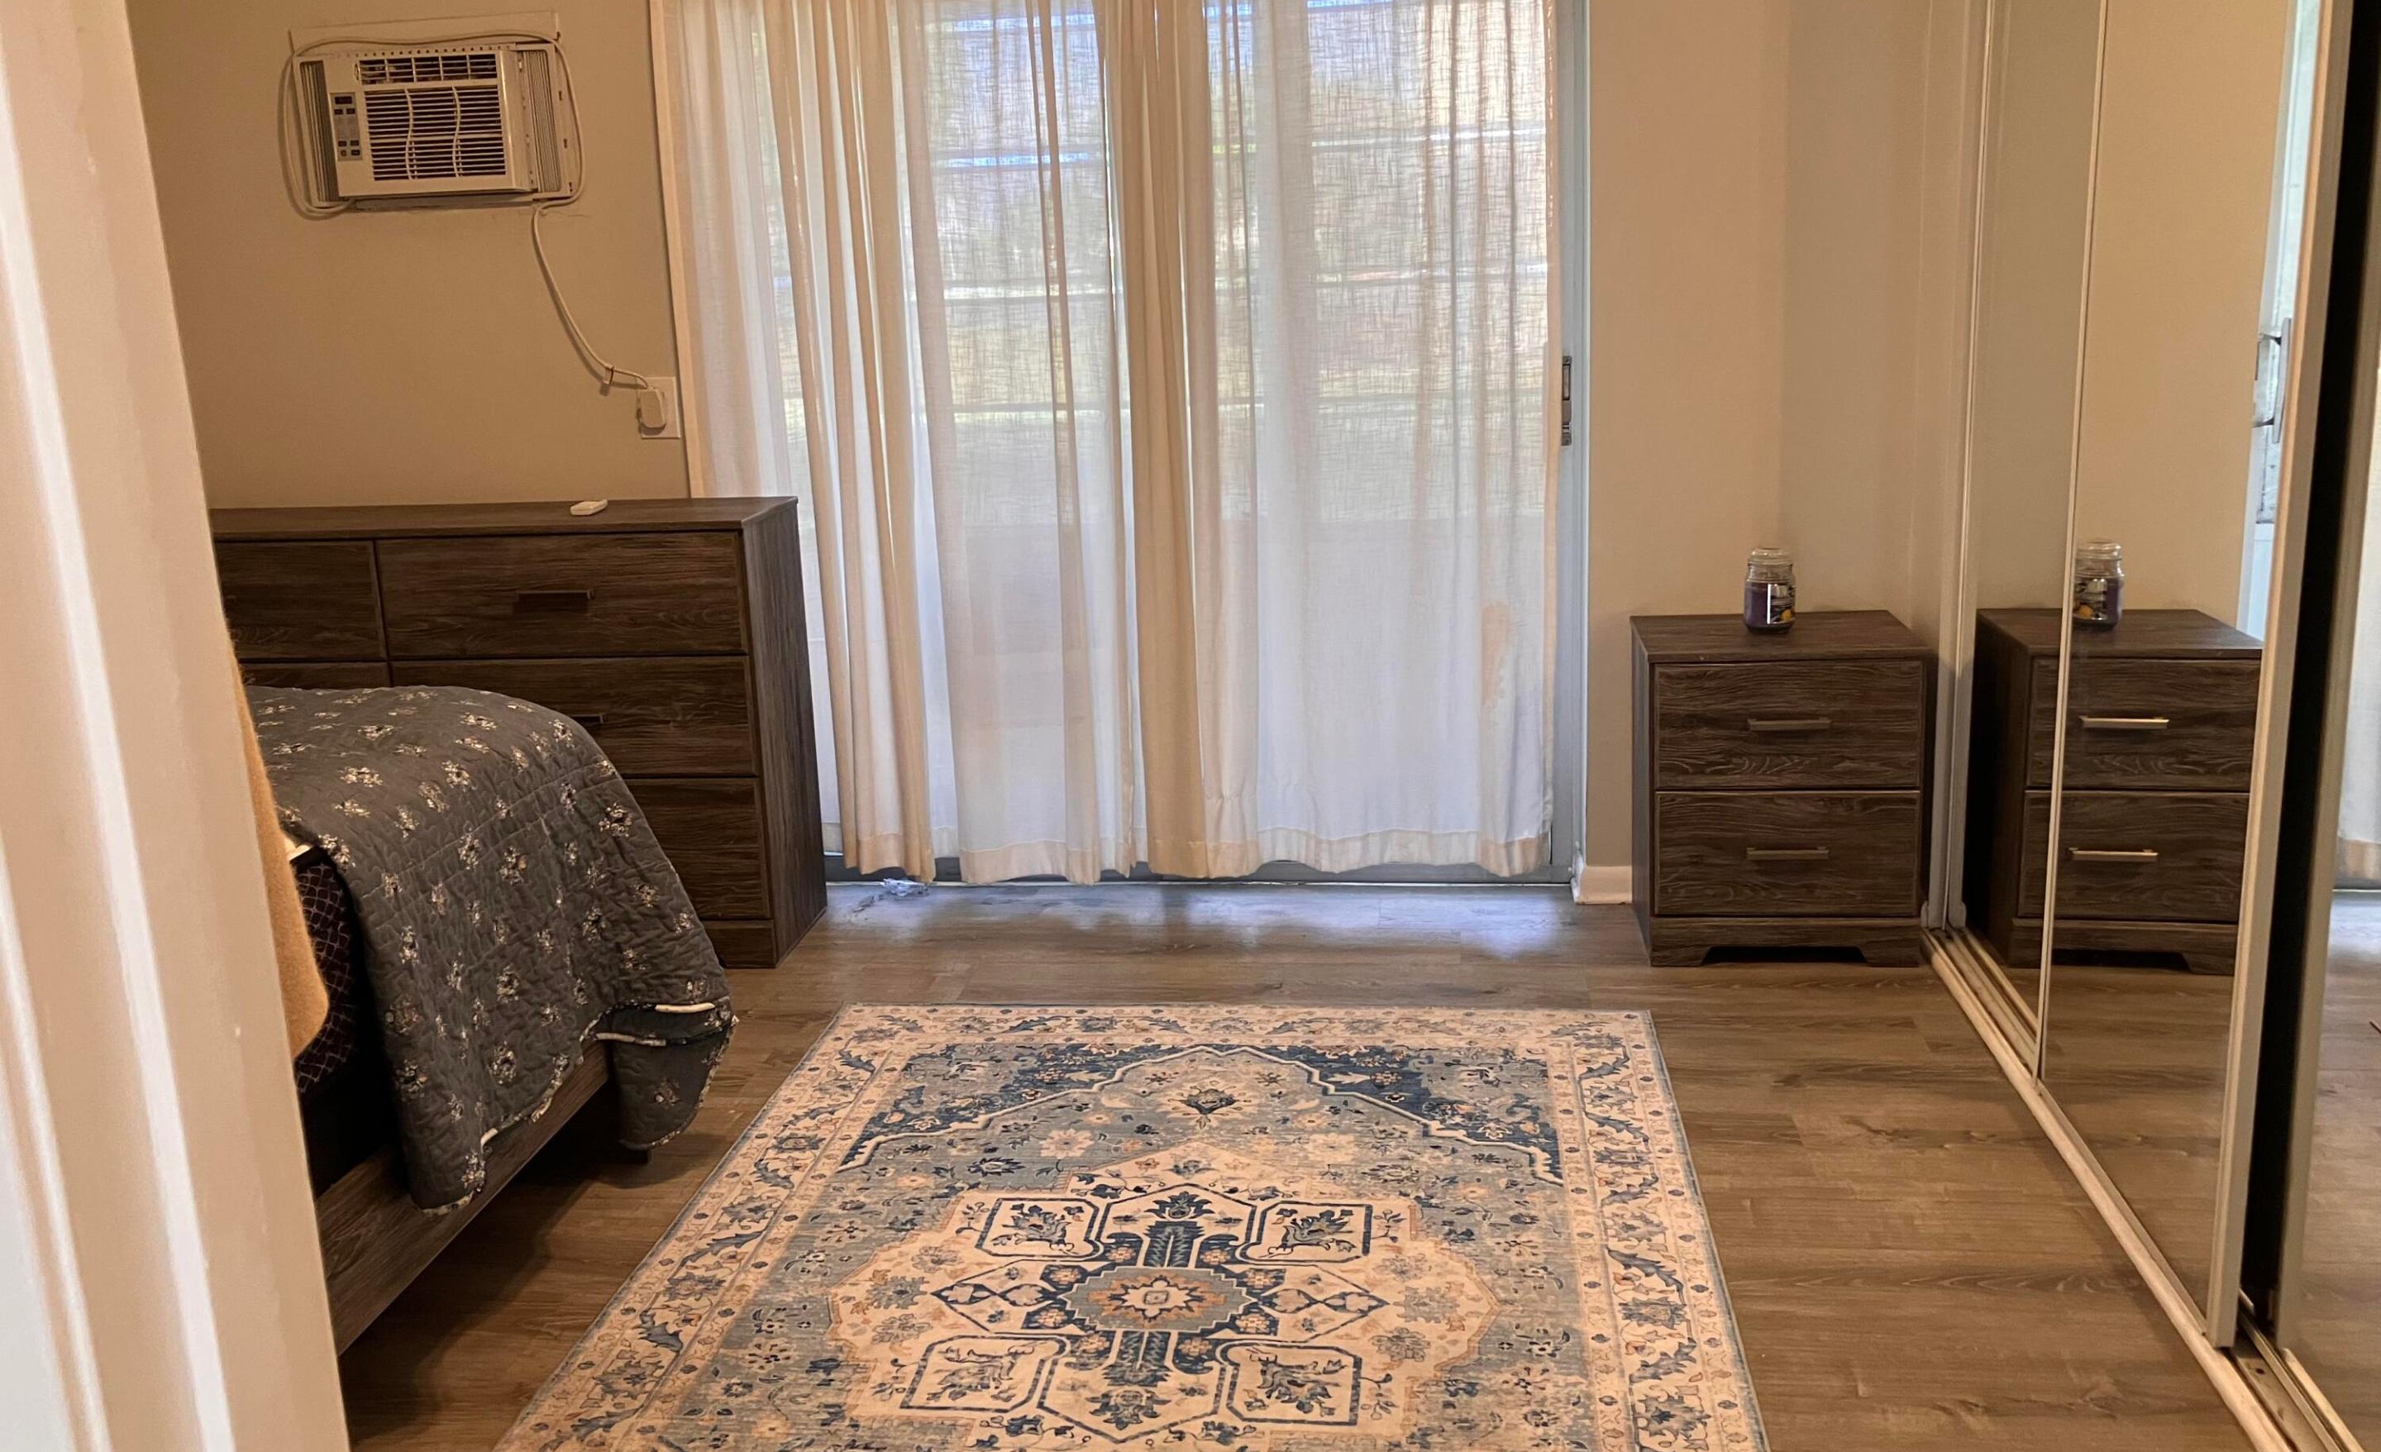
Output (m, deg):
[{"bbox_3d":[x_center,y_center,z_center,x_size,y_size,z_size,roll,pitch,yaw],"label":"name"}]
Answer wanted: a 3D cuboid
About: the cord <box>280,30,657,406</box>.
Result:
[{"bbox_3d":[-1.577,-1.089,4.179,0.785,0.780,0.090,0,13,9],"label":"cord"}]

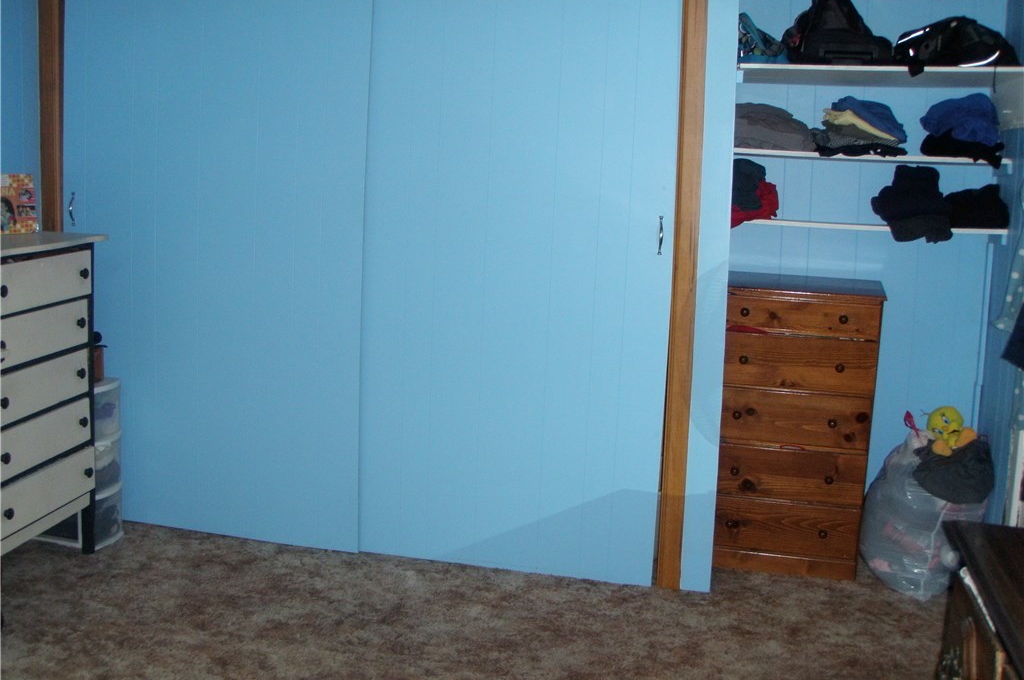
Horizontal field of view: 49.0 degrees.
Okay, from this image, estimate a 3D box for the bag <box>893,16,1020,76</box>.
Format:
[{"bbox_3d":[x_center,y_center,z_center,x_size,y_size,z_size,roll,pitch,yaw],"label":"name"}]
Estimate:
[{"bbox_3d":[1.433,-0.958,3.642,0.410,0.190,0.320,4,10,13],"label":"bag"}]

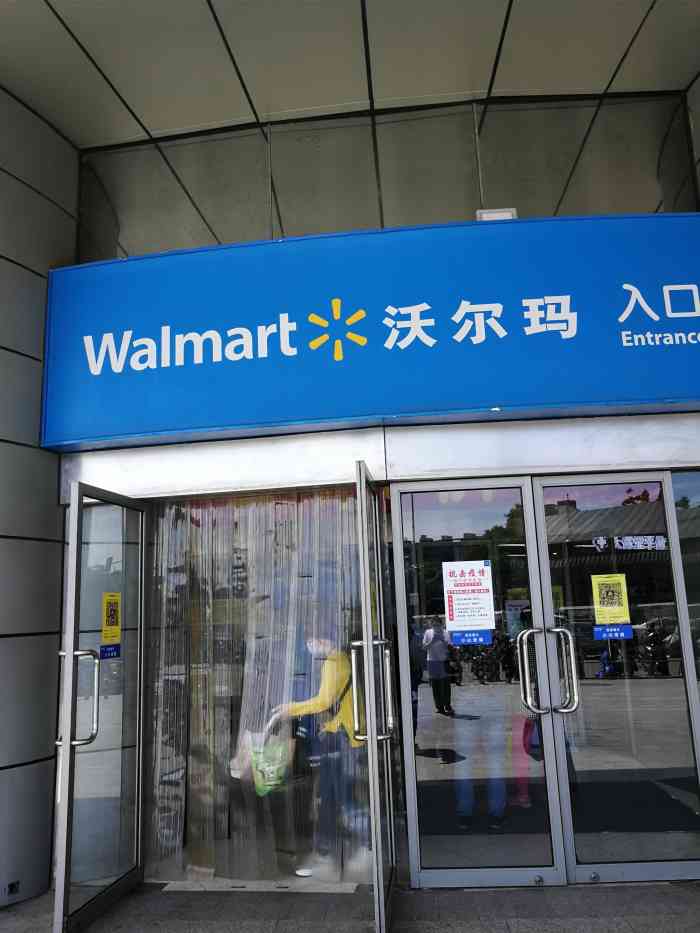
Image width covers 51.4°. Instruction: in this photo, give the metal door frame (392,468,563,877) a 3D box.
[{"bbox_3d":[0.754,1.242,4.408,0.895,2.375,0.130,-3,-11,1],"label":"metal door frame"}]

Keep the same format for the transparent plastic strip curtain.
[{"bbox_3d":[-0.546,1.342,4.654,1.550,2.370,0.100,-4,-11,7],"label":"transparent plastic strip curtain"}]

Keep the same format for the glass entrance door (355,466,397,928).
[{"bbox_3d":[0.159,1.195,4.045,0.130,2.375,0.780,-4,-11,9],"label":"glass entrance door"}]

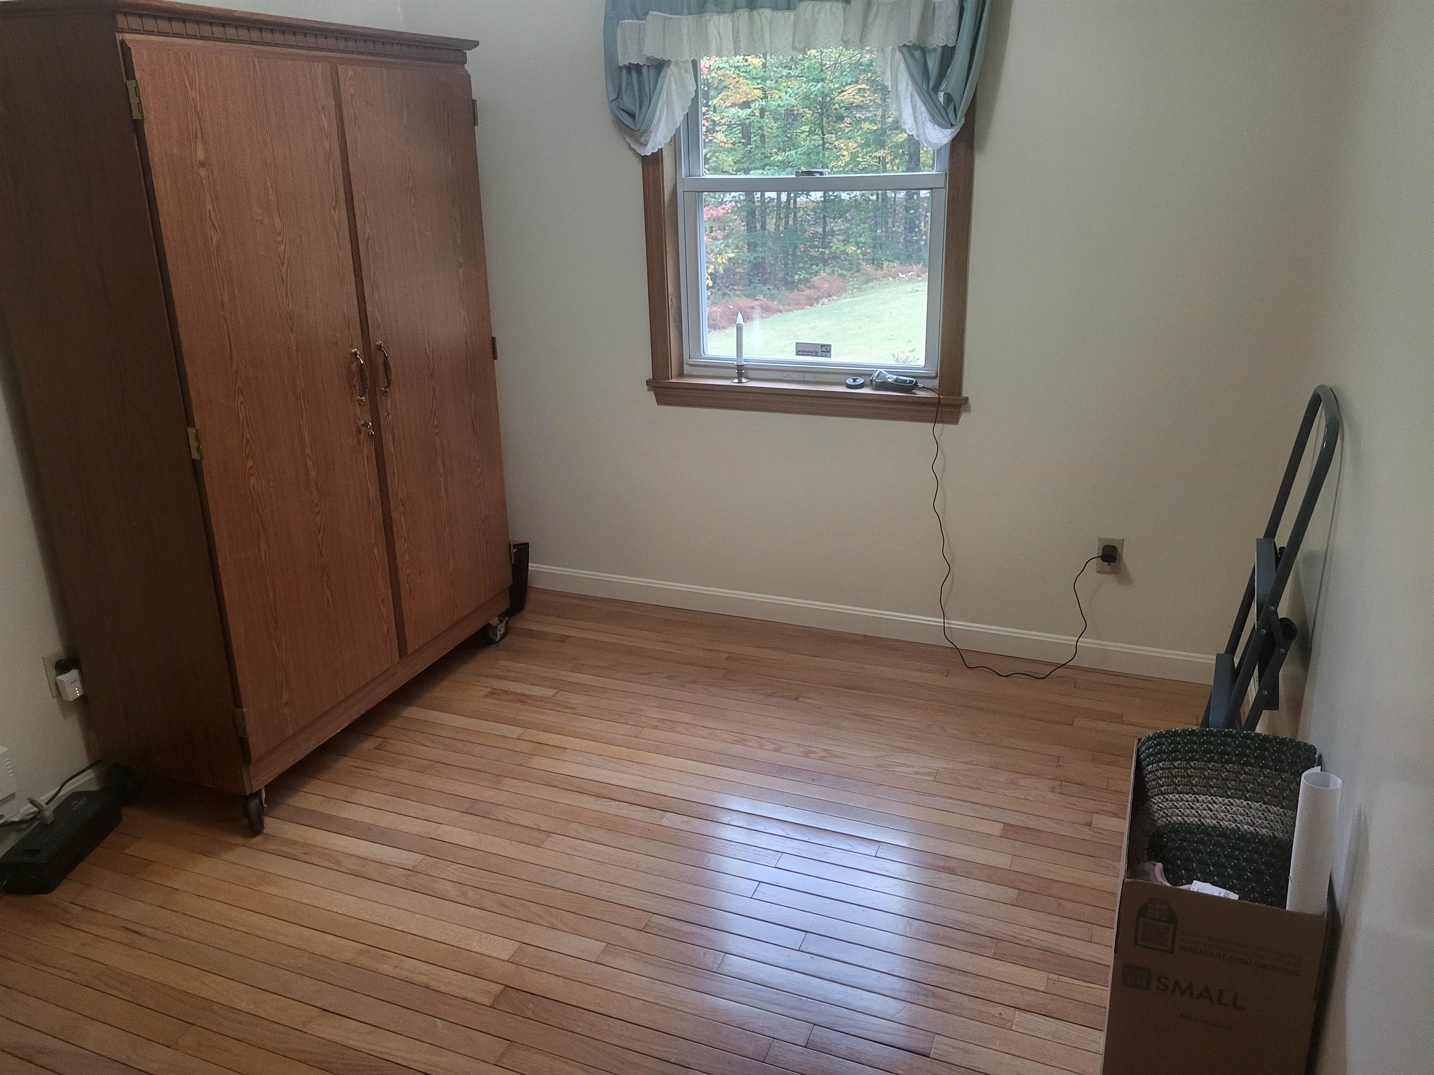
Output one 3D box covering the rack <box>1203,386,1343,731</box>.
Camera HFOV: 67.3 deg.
[{"bbox_3d":[1.153,0.205,2.308,0.130,1.020,0.430,16,25,20],"label":"rack"}]

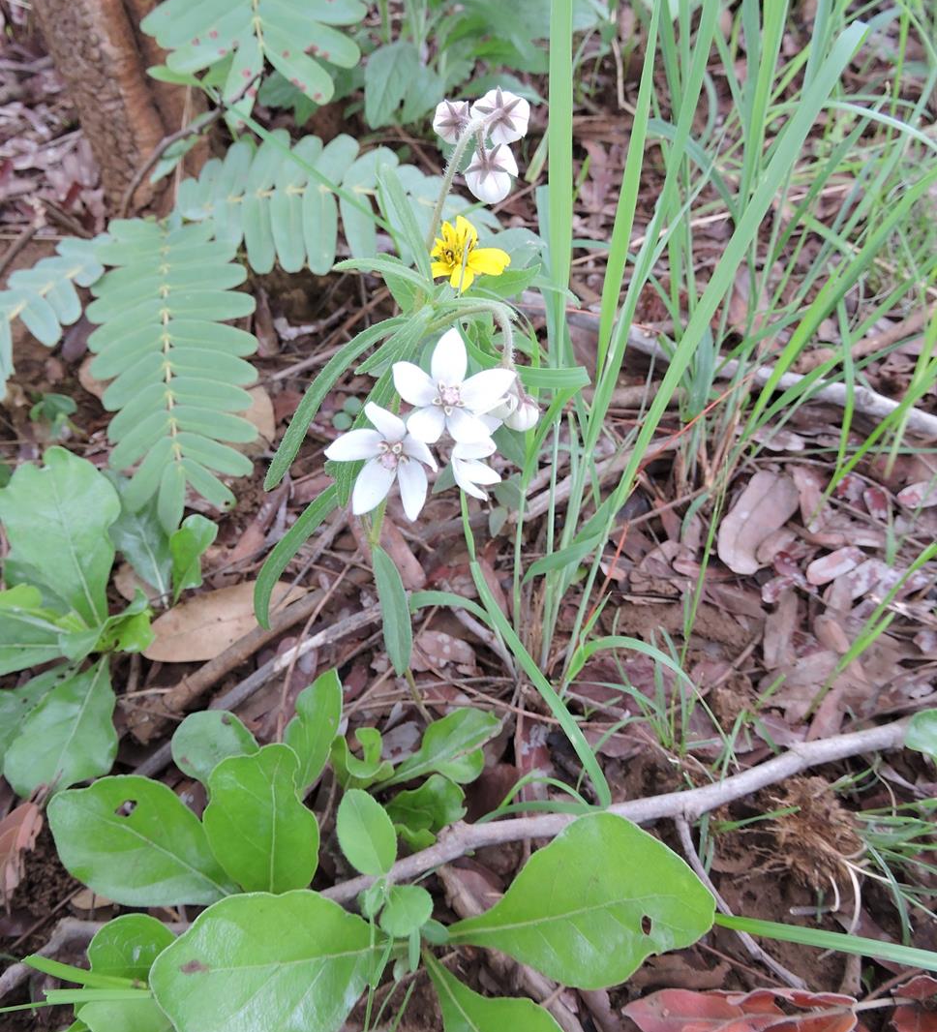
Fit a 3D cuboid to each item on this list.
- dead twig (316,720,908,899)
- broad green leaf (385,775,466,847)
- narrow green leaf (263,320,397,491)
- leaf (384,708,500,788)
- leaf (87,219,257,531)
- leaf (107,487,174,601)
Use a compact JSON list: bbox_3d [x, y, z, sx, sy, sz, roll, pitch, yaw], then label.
[{"bbox_3d":[0.095,0.172,0.508,0.362,0.024,0.036,-12,49,-9],"label":"dead twig"},{"bbox_3d":[-0.024,0.171,0.499,0.045,0.030,0.044,-13,49,-11],"label":"broad green leaf"},{"bbox_3d":[-0.068,-0.051,0.390,0.022,0.098,0.014,41,18,-1],"label":"narrow green leaf"},{"bbox_3d":[-0.013,0.119,0.443,0.065,0.018,0.034,-28,68,0],"label":"leaf"},{"bbox_3d":[-0.191,-0.093,0.555,0.102,0.030,0.215,-2,73,-19],"label":"leaf"},{"bbox_3d":[-0.237,0.019,0.632,0.056,0.022,0.104,-20,65,-17],"label":"leaf"}]

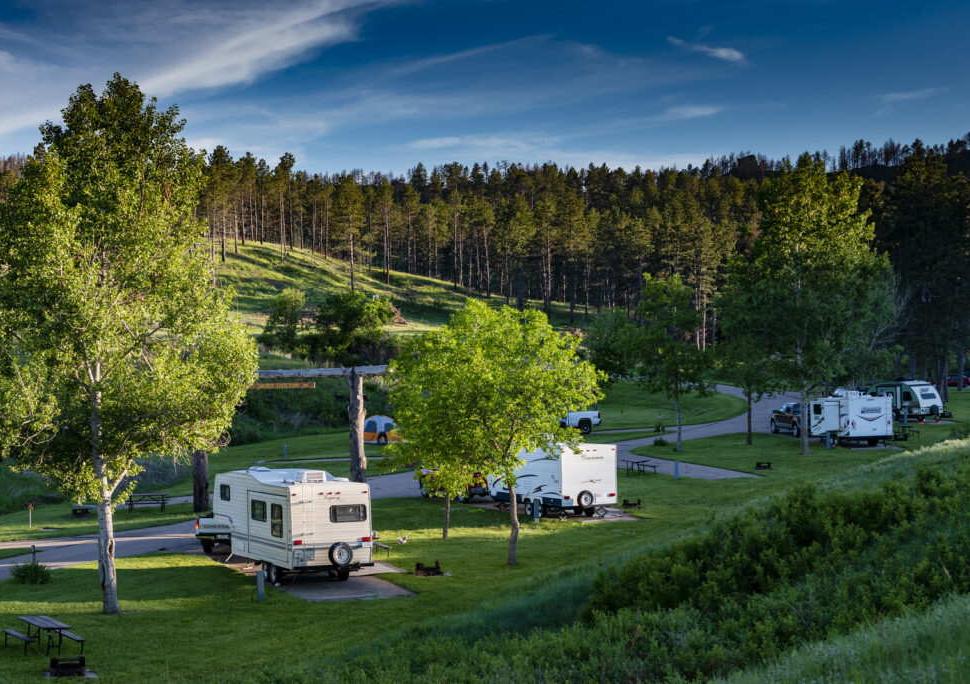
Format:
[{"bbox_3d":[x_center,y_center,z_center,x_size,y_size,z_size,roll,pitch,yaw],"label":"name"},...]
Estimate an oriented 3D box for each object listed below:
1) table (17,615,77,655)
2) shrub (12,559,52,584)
[{"bbox_3d":[-10.625,7.077,48.130,1.450,0.760,2.400,2,-2,-25],"label":"table"},{"bbox_3d":[-14.430,7.340,63.500,1.270,0.770,1.200,-1,-1,0],"label":"shrub"}]

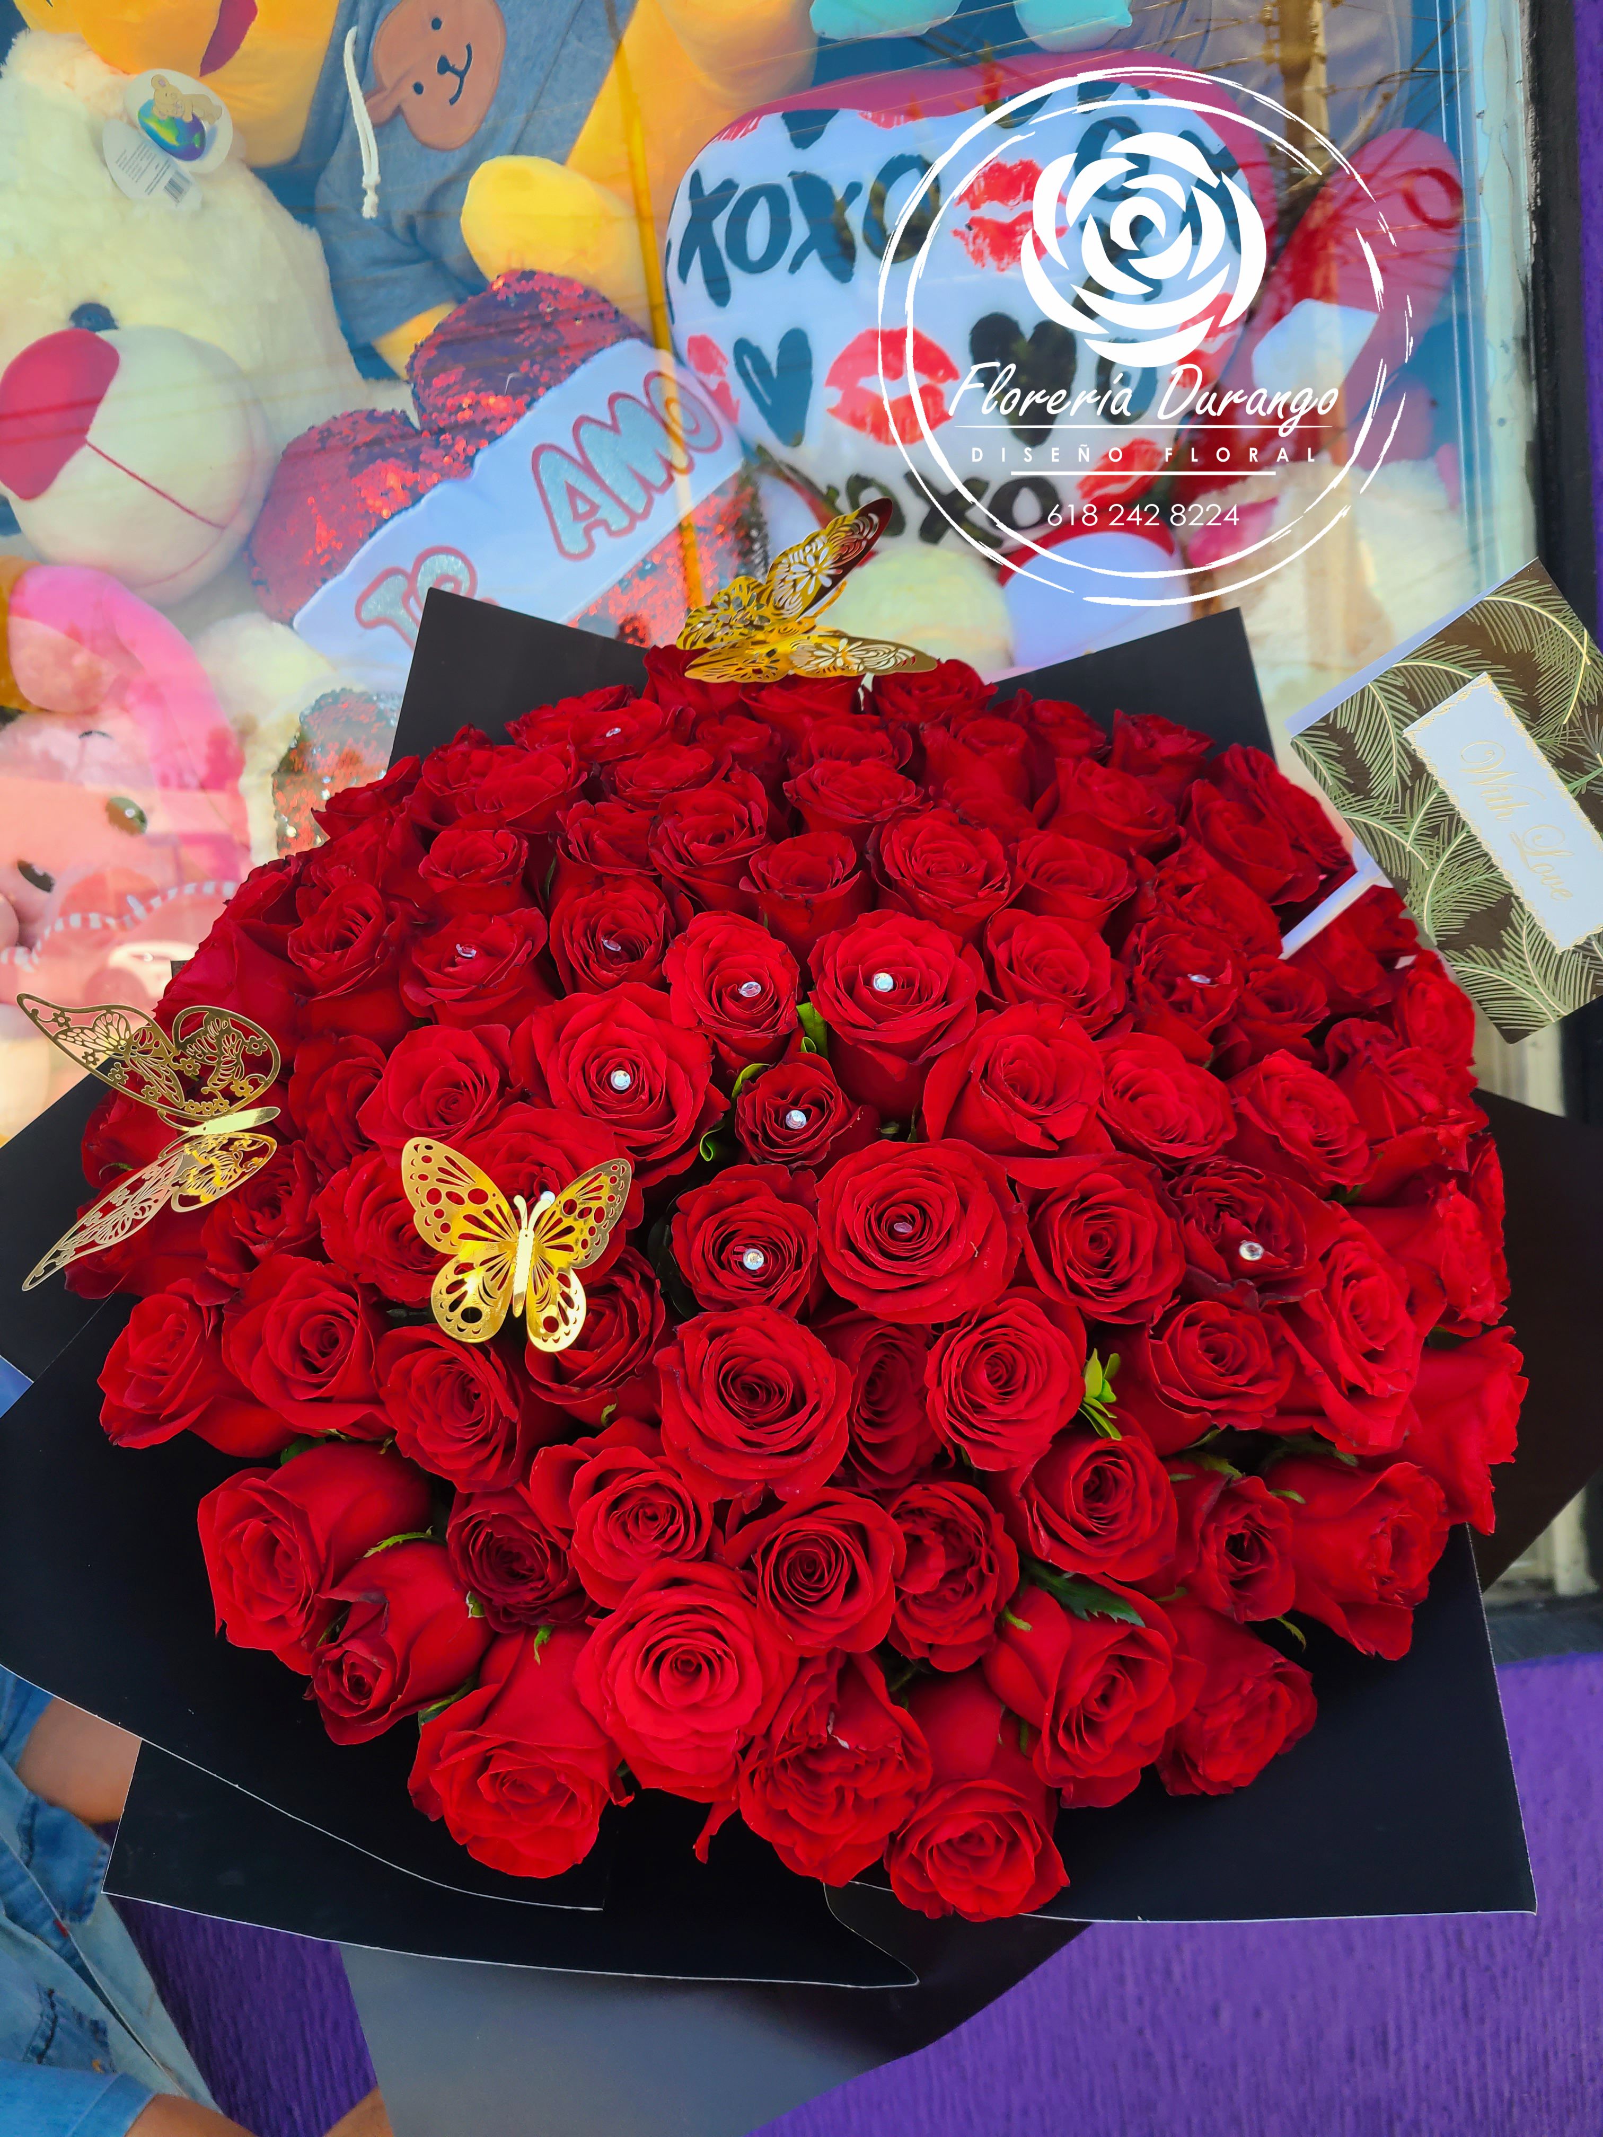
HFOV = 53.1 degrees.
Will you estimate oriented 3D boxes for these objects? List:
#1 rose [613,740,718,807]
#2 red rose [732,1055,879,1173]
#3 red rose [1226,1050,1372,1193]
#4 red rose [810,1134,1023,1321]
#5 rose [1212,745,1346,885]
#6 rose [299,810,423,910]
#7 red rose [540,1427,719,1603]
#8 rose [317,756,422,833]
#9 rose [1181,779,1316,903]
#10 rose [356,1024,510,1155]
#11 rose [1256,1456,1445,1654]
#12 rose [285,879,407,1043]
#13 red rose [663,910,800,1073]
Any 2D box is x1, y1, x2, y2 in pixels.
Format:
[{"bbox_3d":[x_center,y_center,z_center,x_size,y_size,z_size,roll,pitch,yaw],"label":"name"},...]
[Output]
[{"bbox_3d":[-0.058,-0.112,0.685,0.049,0.047,0.049,-5,36,-4],"label":"rose"},{"bbox_3d":[0.001,0.019,0.555,0.046,0.046,0.047,0,-24,0],"label":"red rose"},{"bbox_3d":[0.202,0.026,0.665,0.058,0.058,0.052,-15,-28,-31],"label":"red rose"},{"bbox_3d":[0.037,0.051,0.505,0.061,0.061,0.050,0,-18,2],"label":"red rose"},{"bbox_3d":[0.220,-0.114,0.765,0.062,0.054,0.062,27,50,0],"label":"rose"},{"bbox_3d":[-0.211,-0.097,0.788,0.057,0.052,0.057,-3,48,18],"label":"rose"},{"bbox_3d":[-0.066,0.158,0.572,0.062,0.062,0.053,-9,2,-17],"label":"red rose"},{"bbox_3d":[-0.207,-0.128,0.779,0.053,0.048,0.053,-44,25,-28],"label":"rose"},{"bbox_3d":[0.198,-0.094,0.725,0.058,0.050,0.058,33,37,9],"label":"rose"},{"bbox_3d":[-0.136,0.011,0.608,0.057,0.057,0.047,-6,-15,4],"label":"rose"},{"bbox_3d":[0.194,0.174,0.575,0.061,0.061,0.055,0,-6,-35],"label":"rose"},{"bbox_3d":[-0.192,-0.045,0.689,0.056,0.047,0.056,-3,54,16],"label":"rose"},{"bbox_3d":[-0.026,-0.027,0.634,0.055,0.047,0.055,-7,55,-1],"label":"red rose"}]

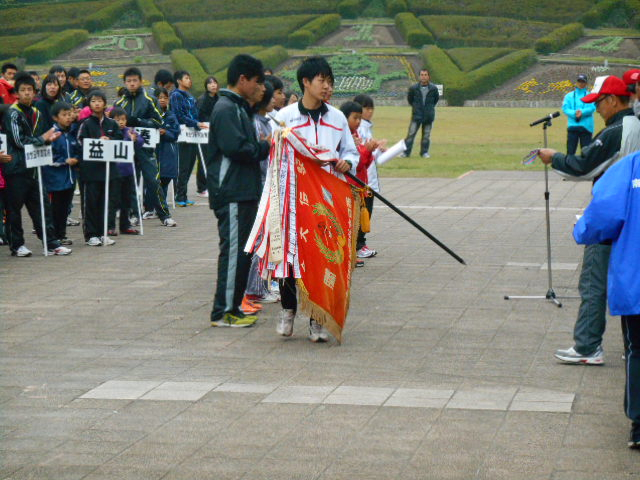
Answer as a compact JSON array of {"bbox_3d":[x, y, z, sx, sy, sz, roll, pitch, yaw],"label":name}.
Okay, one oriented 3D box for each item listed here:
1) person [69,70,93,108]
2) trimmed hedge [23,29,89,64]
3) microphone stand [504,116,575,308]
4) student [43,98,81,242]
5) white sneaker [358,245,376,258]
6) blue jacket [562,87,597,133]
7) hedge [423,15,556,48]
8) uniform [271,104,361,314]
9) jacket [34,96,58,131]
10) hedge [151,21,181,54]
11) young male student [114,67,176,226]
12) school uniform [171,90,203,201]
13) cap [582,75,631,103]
[{"bbox_3d":[-2.881,-1.220,26.985,0.470,1.620,0.320,-2,5,-23],"label":"person"},{"bbox_3d":[-14.365,-10.509,121.500,1.200,2.000,5.000,3,5,33],"label":"trimmed hedge"},{"bbox_3d":[1.556,-0.212,15.576,0.520,1.300,0.520,0,4,0],"label":"microphone stand"},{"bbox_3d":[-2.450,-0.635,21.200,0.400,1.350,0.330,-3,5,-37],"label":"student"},{"bbox_3d":[0.377,0.101,19.600,0.230,0.115,0.090,1,4,12],"label":"white sneaker"},{"bbox_3d":[4.459,-2.234,38.438,0.580,0.790,0.320,1,4,6],"label":"blue jacket"},{"bbox_3d":[10.605,-12.999,139.593,8.200,2.115,3.300,1,4,9],"label":"hedge"},{"bbox_3d":[-0.024,-0.194,13.350,0.520,1.290,0.400,0,4,-5],"label":"uniform"},{"bbox_3d":[-2.767,-1.147,22.800,0.450,0.620,0.280,-1,4,-18],"label":"jacket"},{"bbox_3d":[-9.796,-12.814,141.714,1.250,2.140,3.100,-1,4,-22],"label":"hedge"},{"bbox_3d":[-1.880,-1.007,24.100,0.600,1.680,0.550,-1,4,-14],"label":"young male student"},{"bbox_3d":[-1.689,-1.204,28.296,0.320,1.410,0.460,3,5,35],"label":"school uniform"},{"bbox_3d":[1.587,-0.834,12.372,0.260,0.150,0.175,-4,3,18],"label":"cap"}]

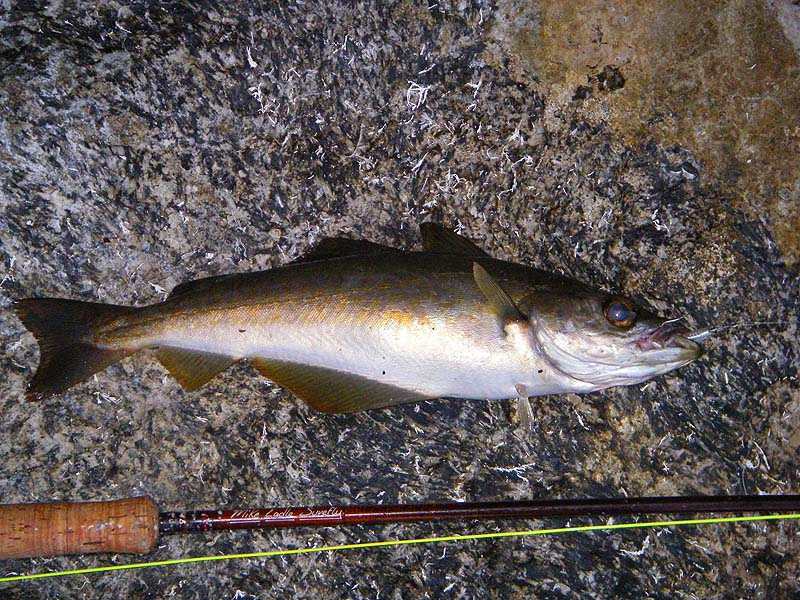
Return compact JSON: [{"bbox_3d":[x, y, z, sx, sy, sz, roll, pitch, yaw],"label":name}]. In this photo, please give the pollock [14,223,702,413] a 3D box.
[{"bbox_3d":[-0.021,0.010,1.155,0.354,0.046,0.096,1,77,0],"label":"pollock"}]

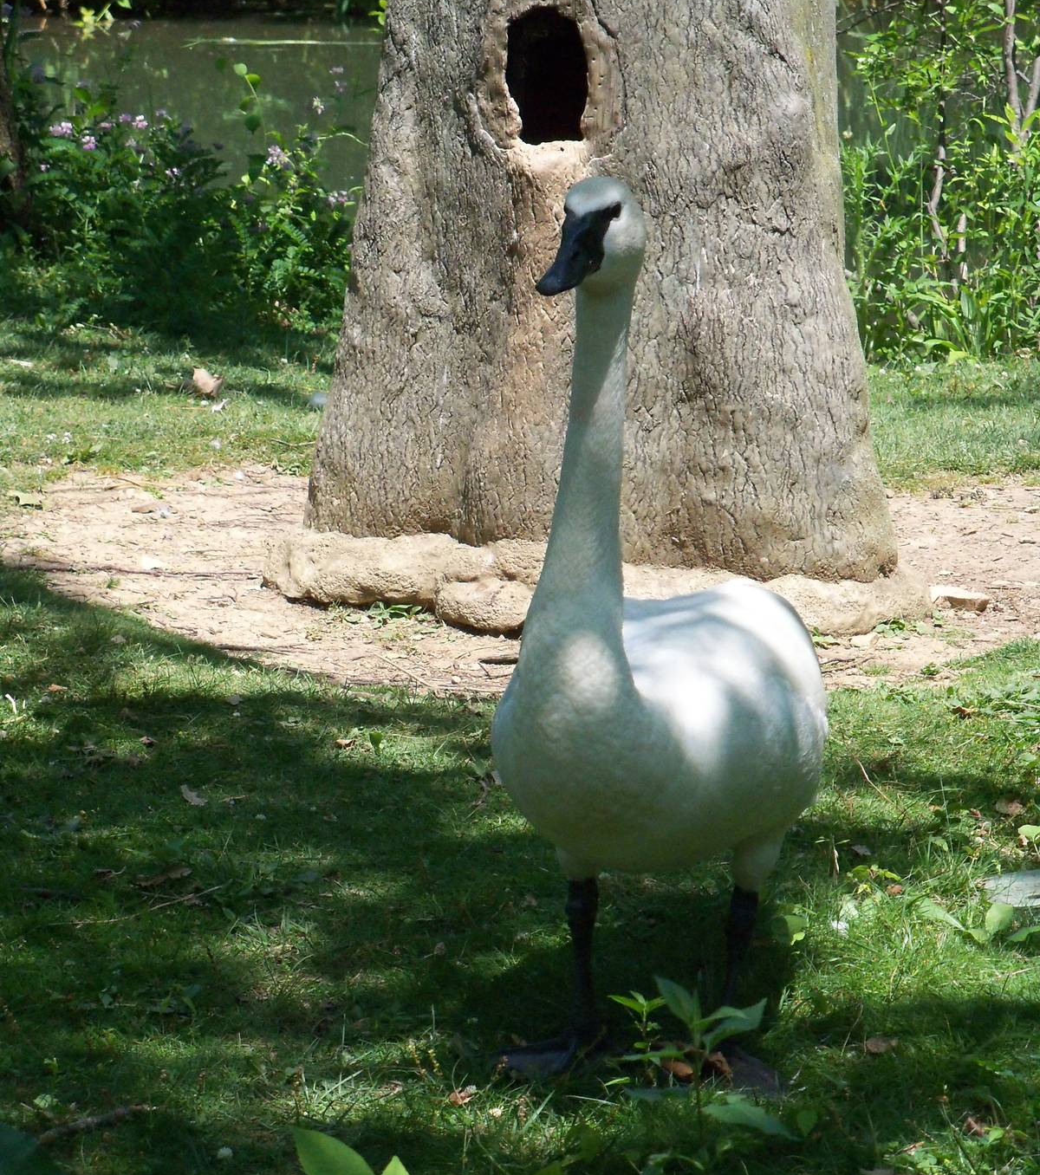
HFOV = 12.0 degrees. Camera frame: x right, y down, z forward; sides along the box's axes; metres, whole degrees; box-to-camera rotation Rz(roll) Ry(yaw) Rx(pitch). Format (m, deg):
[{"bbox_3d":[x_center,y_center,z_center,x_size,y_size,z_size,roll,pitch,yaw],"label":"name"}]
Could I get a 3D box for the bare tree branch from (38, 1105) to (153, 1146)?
[{"bbox_3d":[-0.491,0.624,5.763,0.022,0.020,0.165,9,14,42],"label":"bare tree branch"}]

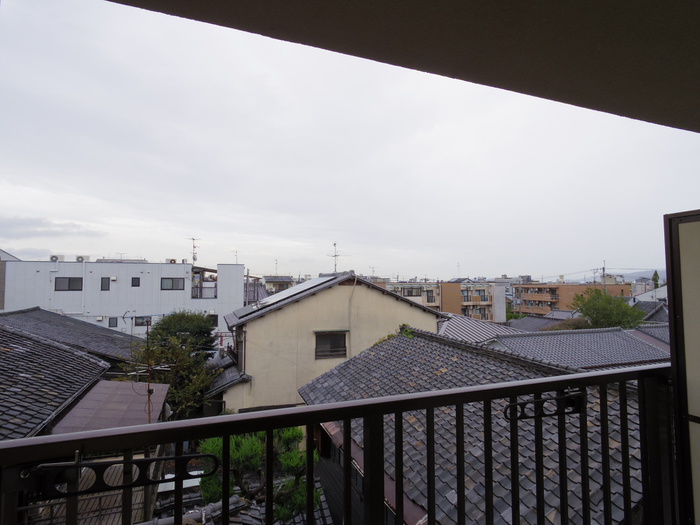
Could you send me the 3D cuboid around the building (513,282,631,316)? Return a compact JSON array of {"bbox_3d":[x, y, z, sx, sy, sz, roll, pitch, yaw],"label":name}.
[{"bbox_3d":[52.652,9.217,82.092,21.332,8.000,13.093,1,-3,-16],"label":"building"}]

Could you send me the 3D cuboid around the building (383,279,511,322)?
[{"bbox_3d":[12.545,7.437,54.689,21.954,8.200,9.500,1,-3,-17],"label":"building"}]

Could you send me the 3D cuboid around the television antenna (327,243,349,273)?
[{"bbox_3d":[-0.658,-0.228,17.400,1.150,1.500,1.000,1,-3,-20],"label":"television antenna"}]

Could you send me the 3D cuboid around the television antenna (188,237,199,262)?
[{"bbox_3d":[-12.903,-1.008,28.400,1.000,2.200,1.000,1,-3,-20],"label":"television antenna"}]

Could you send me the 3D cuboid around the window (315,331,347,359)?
[{"bbox_3d":[-0.818,3.701,15.200,1.390,1.200,0.200,1,-3,-20],"label":"window"}]

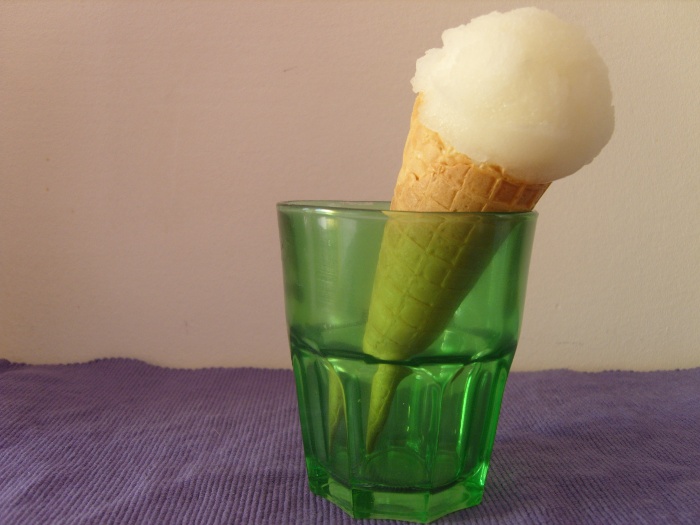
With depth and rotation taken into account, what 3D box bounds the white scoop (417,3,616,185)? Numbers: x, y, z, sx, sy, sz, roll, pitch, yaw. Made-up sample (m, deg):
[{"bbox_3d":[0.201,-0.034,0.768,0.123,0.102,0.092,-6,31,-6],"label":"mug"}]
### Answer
[{"bbox_3d":[0.052,-0.053,0.224,0.065,0.058,0.064,21,9,0],"label":"white scoop"}]

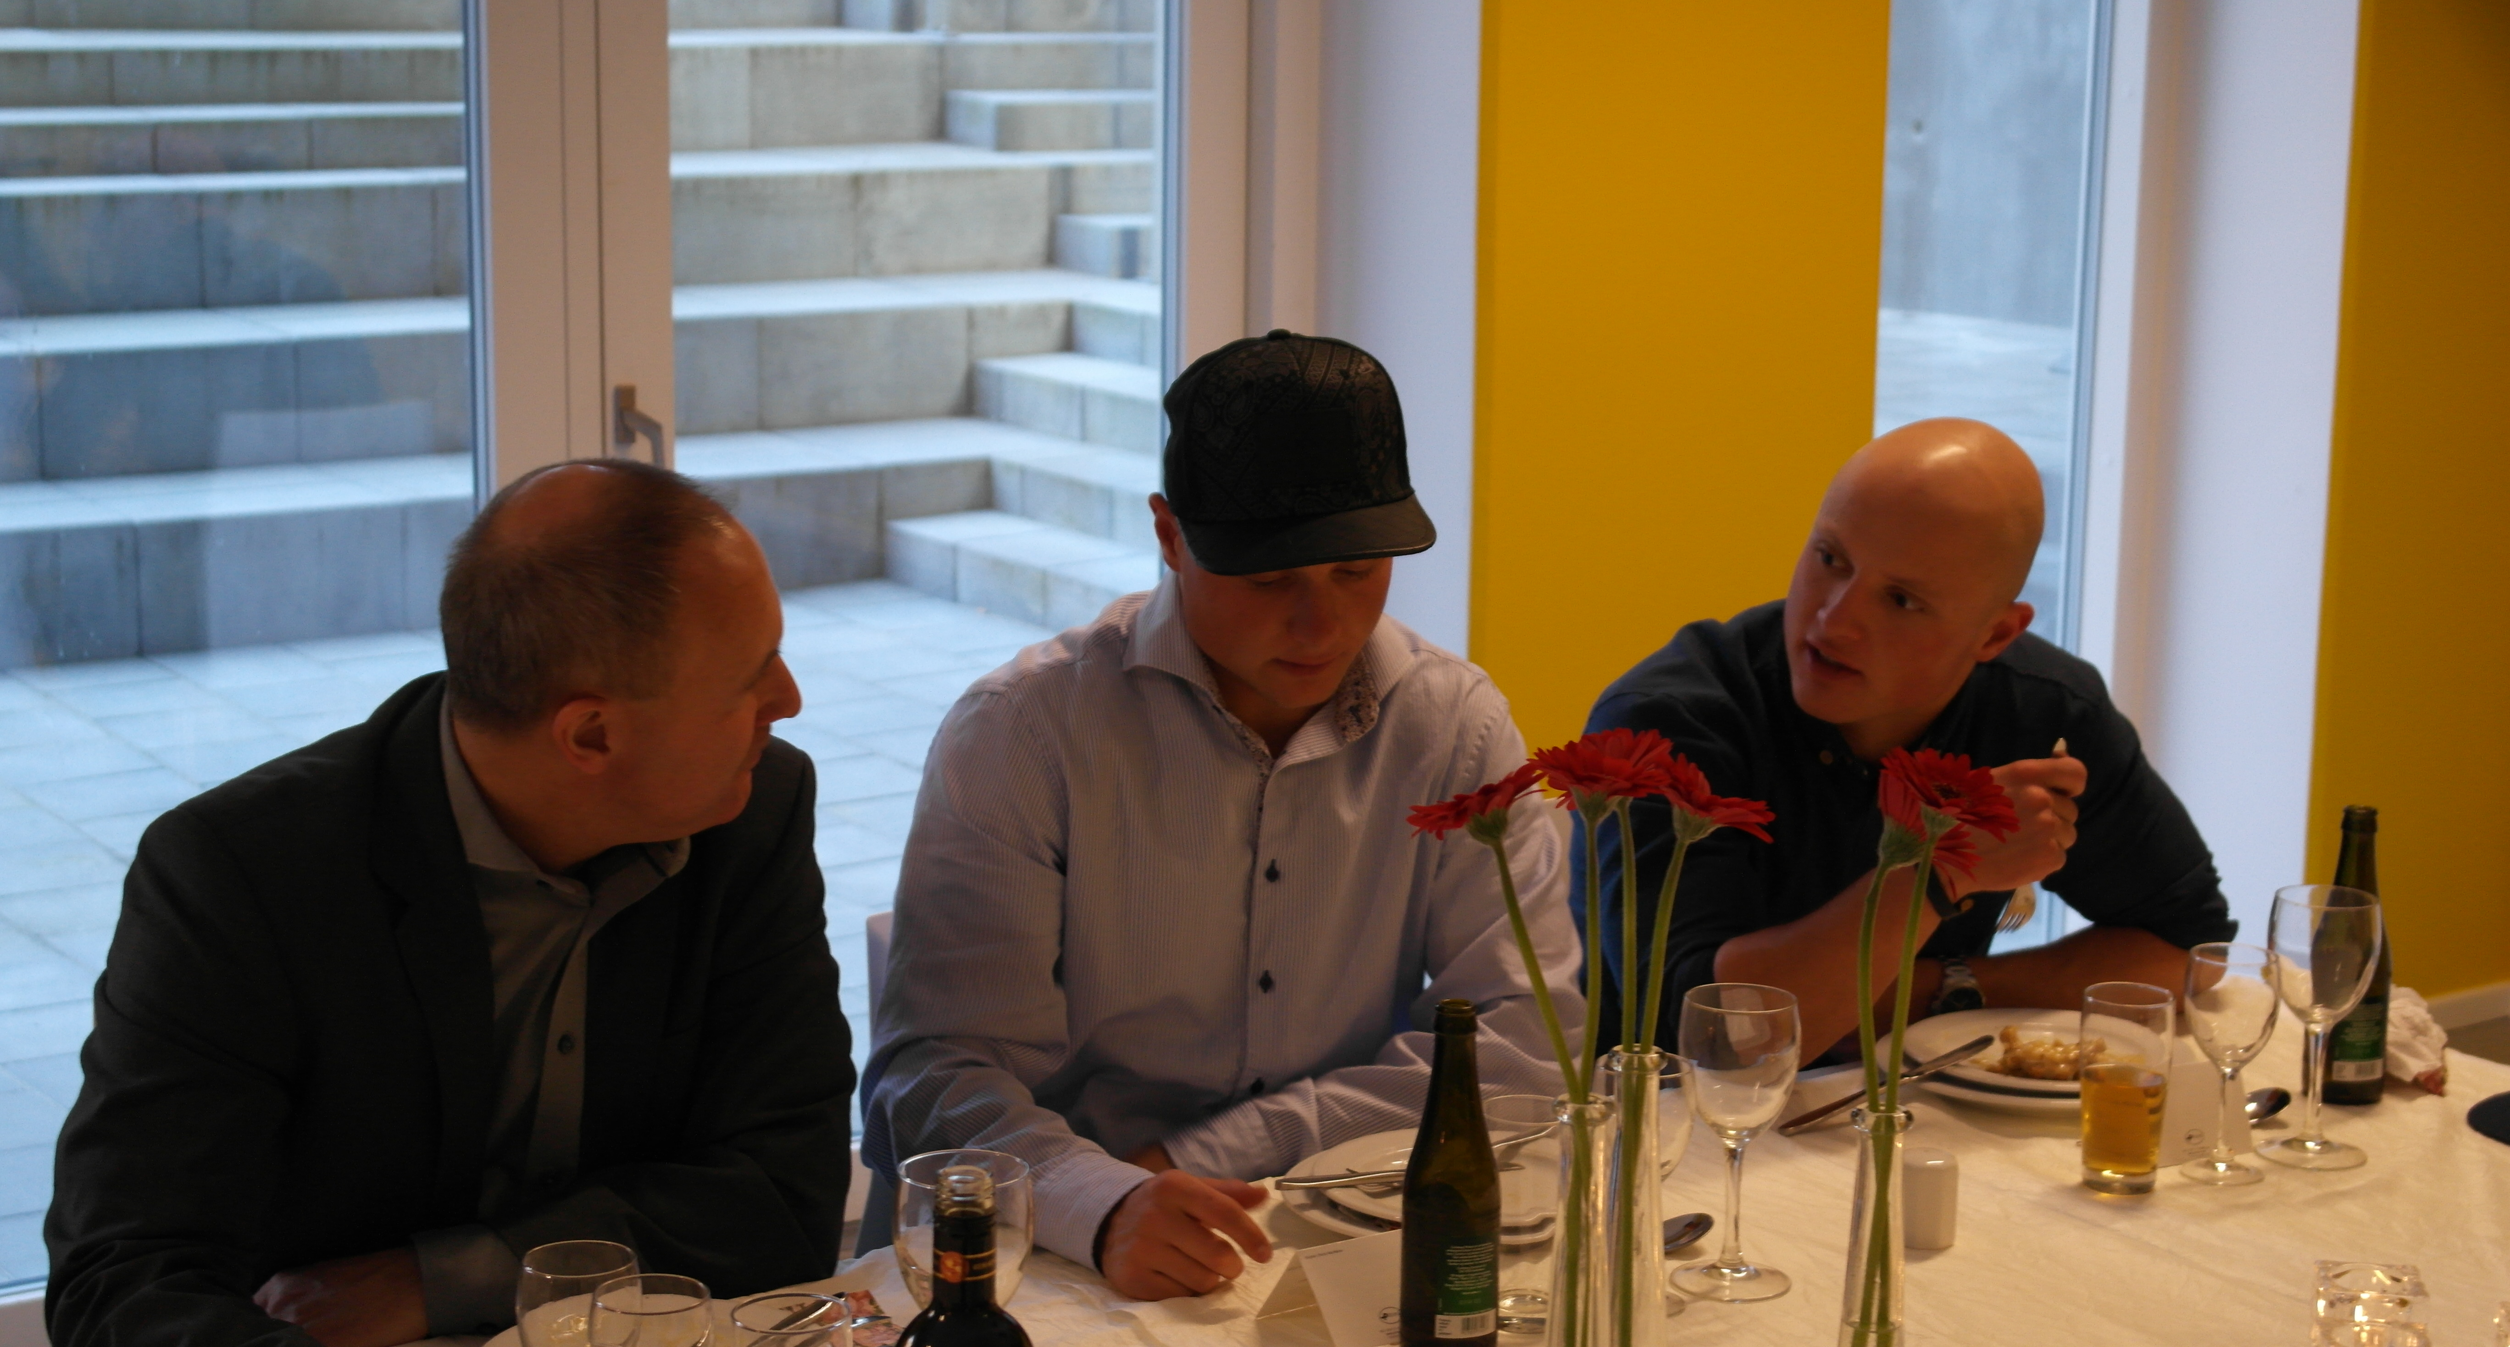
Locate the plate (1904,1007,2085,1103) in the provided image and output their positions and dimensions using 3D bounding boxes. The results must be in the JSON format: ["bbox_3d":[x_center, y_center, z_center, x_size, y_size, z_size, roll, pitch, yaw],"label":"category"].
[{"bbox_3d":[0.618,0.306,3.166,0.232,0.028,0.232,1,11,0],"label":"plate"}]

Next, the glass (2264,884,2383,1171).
[{"bbox_3d":[0.786,0.261,2.982,0.081,0.196,0.081,4,11,15],"label":"glass"}]

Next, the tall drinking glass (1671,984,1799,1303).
[{"bbox_3d":[0.322,0.313,2.706,0.082,0.198,0.082,1,11,0],"label":"tall drinking glass"}]

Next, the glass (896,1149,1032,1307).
[{"bbox_3d":[-0.166,0.380,2.325,0.083,0.198,0.083,1,11,0],"label":"glass"}]

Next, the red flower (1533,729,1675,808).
[{"bbox_3d":[0.186,0.051,2.170,0.075,0.036,0.075,1,2,5],"label":"red flower"}]

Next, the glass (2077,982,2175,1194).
[{"bbox_3d":[0.631,0.302,2.933,0.066,0.142,0.066,1,11,0],"label":"glass"}]

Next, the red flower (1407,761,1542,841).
[{"bbox_3d":[0.118,0.070,2.170,0.075,0.034,0.075,-19,5,7],"label":"red flower"}]

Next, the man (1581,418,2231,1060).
[{"bbox_3d":[0.524,0.391,3.403,0.580,1.245,0.700,0,11,-3],"label":"man"}]

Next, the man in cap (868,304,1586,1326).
[{"bbox_3d":[-0.006,0.417,3.002,0.560,1.330,0.700,-4,12,-22],"label":"man in cap"}]

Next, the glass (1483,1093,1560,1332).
[{"bbox_3d":[0.176,0.351,2.612,0.065,0.142,0.065,2,11,4],"label":"glass"}]

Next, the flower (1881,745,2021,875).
[{"bbox_3d":[0.374,0.076,2.181,0.074,0.070,0.071,-6,13,-30],"label":"flower"}]

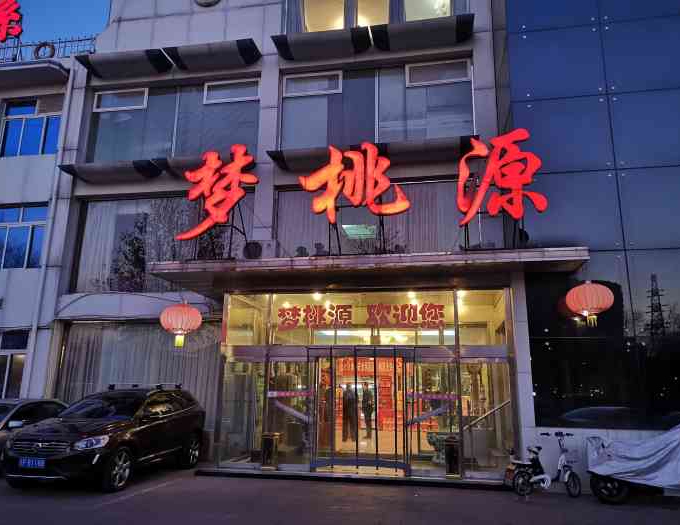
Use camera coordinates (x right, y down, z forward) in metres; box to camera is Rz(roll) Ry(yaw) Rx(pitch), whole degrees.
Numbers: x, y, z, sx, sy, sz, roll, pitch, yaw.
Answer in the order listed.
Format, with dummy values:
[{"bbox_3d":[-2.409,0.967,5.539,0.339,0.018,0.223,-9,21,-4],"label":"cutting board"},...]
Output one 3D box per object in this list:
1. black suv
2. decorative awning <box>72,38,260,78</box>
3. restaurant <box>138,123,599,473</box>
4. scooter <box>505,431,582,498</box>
[{"bbox_3d":[-4.265,3.290,10.753,1.890,1.710,4.640,-2,-13,11],"label":"black suv"},{"bbox_3d":[-4.718,-5.482,14.822,5.200,0.450,0.850,-2,-13,10],"label":"decorative awning"},{"bbox_3d":[0.534,1.040,11.031,7.800,6.322,3.200,-2,-13,10],"label":"restaurant"},{"bbox_3d":[3.304,3.311,8.989,1.330,1.050,0.560,3,-13,-9],"label":"scooter"}]

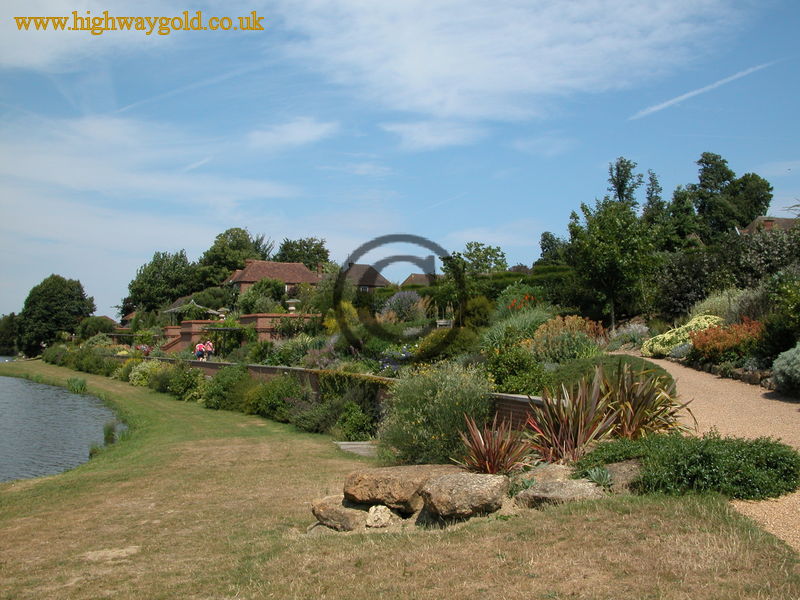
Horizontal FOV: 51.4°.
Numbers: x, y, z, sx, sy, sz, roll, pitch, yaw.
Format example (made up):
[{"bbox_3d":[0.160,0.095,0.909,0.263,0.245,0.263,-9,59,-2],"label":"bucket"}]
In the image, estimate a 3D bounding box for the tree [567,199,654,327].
[{"bbox_3d":[8.096,-1.365,32.000,3.280,4.980,3.300,-1,-3,14],"label":"tree"}]

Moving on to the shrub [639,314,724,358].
[{"bbox_3d":[8.658,1.119,25.500,2.523,1.335,1.700,0,-3,0],"label":"shrub"}]

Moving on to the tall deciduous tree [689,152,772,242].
[{"bbox_3d":[29.793,-7.797,75.000,7.421,10.888,7.200,0,-3,0],"label":"tall deciduous tree"}]

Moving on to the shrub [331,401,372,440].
[{"bbox_3d":[-1.282,3.186,22.000,1.088,1.047,1.000,0,-3,0],"label":"shrub"}]

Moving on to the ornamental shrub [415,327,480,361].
[{"bbox_3d":[1.227,1.137,21.500,1.700,0.900,1.500,0,-3,0],"label":"ornamental shrub"}]

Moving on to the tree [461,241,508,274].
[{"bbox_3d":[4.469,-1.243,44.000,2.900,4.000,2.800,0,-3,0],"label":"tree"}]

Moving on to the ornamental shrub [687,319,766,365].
[{"bbox_3d":[8.045,1.023,20.500,1.835,1.122,1.500,0,-3,0],"label":"ornamental shrub"}]

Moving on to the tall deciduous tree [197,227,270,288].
[{"bbox_3d":[-29.017,-5.316,145.000,12.639,14.838,12.000,0,-3,0],"label":"tall deciduous tree"}]

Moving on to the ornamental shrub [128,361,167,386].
[{"bbox_3d":[-14.112,4.108,46.500,2.081,1.439,1.800,0,-3,0],"label":"ornamental shrub"}]

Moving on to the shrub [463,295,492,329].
[{"bbox_3d":[2.758,0.469,30.000,1.150,1.200,1.100,0,-3,0],"label":"shrub"}]

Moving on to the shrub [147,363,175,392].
[{"bbox_3d":[-11.658,3.773,40.500,1.320,1.430,1.350,1,-3,-16],"label":"shrub"}]

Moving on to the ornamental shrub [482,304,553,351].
[{"bbox_3d":[3.036,0.736,21.500,1.900,1.250,1.700,0,-3,0],"label":"ornamental shrub"}]

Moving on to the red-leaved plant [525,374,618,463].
[{"bbox_3d":[2.164,1.495,10.500,1.163,1.099,1.100,0,-3,0],"label":"red-leaved plant"}]

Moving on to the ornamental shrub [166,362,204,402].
[{"bbox_3d":[-9.023,3.428,35.000,1.550,1.730,1.500,1,-3,-14],"label":"ornamental shrub"}]

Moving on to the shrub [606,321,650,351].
[{"bbox_3d":[7.415,1.168,27.000,1.390,0.990,1.200,-1,-3,15],"label":"shrub"}]

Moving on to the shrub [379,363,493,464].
[{"bbox_3d":[0.606,1.963,14.200,1.890,1.760,1.700,0,-3,2],"label":"shrub"}]

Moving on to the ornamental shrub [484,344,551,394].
[{"bbox_3d":[2.260,1.375,16.000,1.230,1.020,1.150,0,-3,8],"label":"ornamental shrub"}]

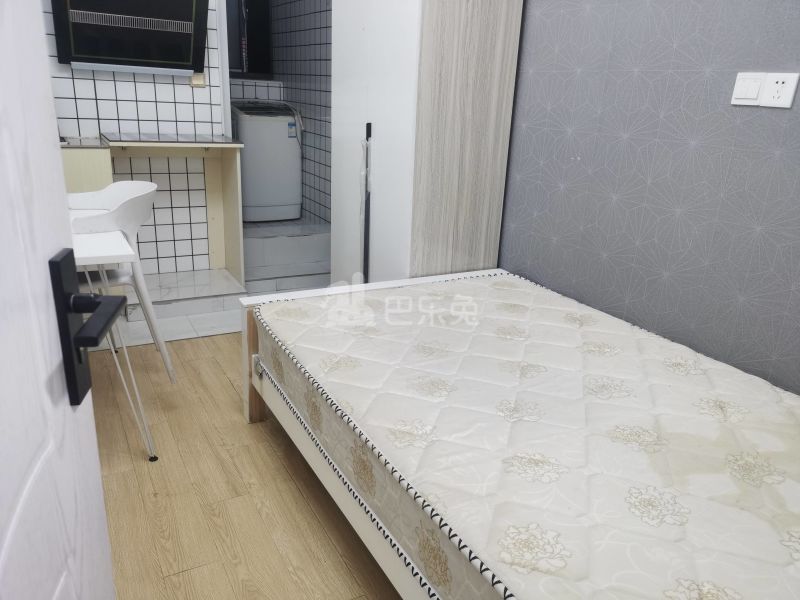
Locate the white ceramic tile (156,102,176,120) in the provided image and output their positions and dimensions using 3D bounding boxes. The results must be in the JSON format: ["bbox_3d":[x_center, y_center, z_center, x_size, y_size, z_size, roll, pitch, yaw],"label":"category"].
[{"bbox_3d":[-1.325,-1.068,3.534,0.098,0.098,0.010,-8,21,-28],"label":"white ceramic tile"}]

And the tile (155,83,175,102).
[{"bbox_3d":[-1.315,-1.158,3.496,0.099,0.099,0.010,-8,22,-28],"label":"tile"}]

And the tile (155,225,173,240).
[{"bbox_3d":[-1.461,-0.418,3.874,0.101,0.101,0.009,-7,20,-28],"label":"tile"}]

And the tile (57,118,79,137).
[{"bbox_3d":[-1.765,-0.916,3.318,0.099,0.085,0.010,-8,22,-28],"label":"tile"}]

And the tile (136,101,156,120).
[{"bbox_3d":[-1.413,-1.056,3.486,0.098,0.098,0.010,-8,21,-28],"label":"tile"}]

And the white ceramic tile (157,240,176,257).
[{"bbox_3d":[-1.466,-0.319,3.906,0.101,0.101,0.009,-7,20,-28],"label":"white ceramic tile"}]

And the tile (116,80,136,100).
[{"bbox_3d":[-1.491,-1.135,3.399,0.099,0.099,0.010,-8,22,-28],"label":"tile"}]

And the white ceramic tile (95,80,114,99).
[{"bbox_3d":[-1.584,-1.128,3.357,0.098,0.098,0.010,-8,21,-28],"label":"white ceramic tile"}]

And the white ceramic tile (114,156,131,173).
[{"bbox_3d":[-1.558,-0.761,3.509,0.090,0.098,0.010,-8,21,-28],"label":"white ceramic tile"}]

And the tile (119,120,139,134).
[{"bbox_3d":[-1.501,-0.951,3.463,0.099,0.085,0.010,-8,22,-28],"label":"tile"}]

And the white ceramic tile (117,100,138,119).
[{"bbox_3d":[-1.496,-1.040,3.432,0.099,0.099,0.010,-8,22,-28],"label":"white ceramic tile"}]

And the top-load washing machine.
[{"bbox_3d":[-1.073,-1.083,4.856,0.476,0.851,0.495,-8,22,-28],"label":"top-load washing machine"}]

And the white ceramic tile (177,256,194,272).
[{"bbox_3d":[-1.379,-0.232,3.986,0.101,0.101,0.009,-7,20,-28],"label":"white ceramic tile"}]

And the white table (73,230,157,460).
[{"bbox_3d":[-1.292,0.079,2.307,0.517,0.727,1.000,-8,22,-28],"label":"white table"}]

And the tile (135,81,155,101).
[{"bbox_3d":[-1.419,-1.160,3.487,0.100,0.100,0.010,-7,21,-26],"label":"tile"}]

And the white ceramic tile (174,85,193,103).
[{"bbox_3d":[-1.232,-1.175,3.550,0.098,0.098,0.010,-8,21,-28],"label":"white ceramic tile"}]

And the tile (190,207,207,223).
[{"bbox_3d":[-1.230,-0.520,3.820,0.100,0.100,0.010,-7,21,-26],"label":"tile"}]

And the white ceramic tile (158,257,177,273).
[{"bbox_3d":[-1.471,-0.221,3.938,0.101,0.101,0.009,-7,20,-28],"label":"white ceramic tile"}]

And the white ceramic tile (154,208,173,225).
[{"bbox_3d":[-1.398,-0.495,3.697,0.099,0.099,0.010,-8,22,-28],"label":"white ceramic tile"}]

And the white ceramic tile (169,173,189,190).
[{"bbox_3d":[-1.356,-0.726,3.825,0.101,0.101,0.009,-7,20,-28],"label":"white ceramic tile"}]

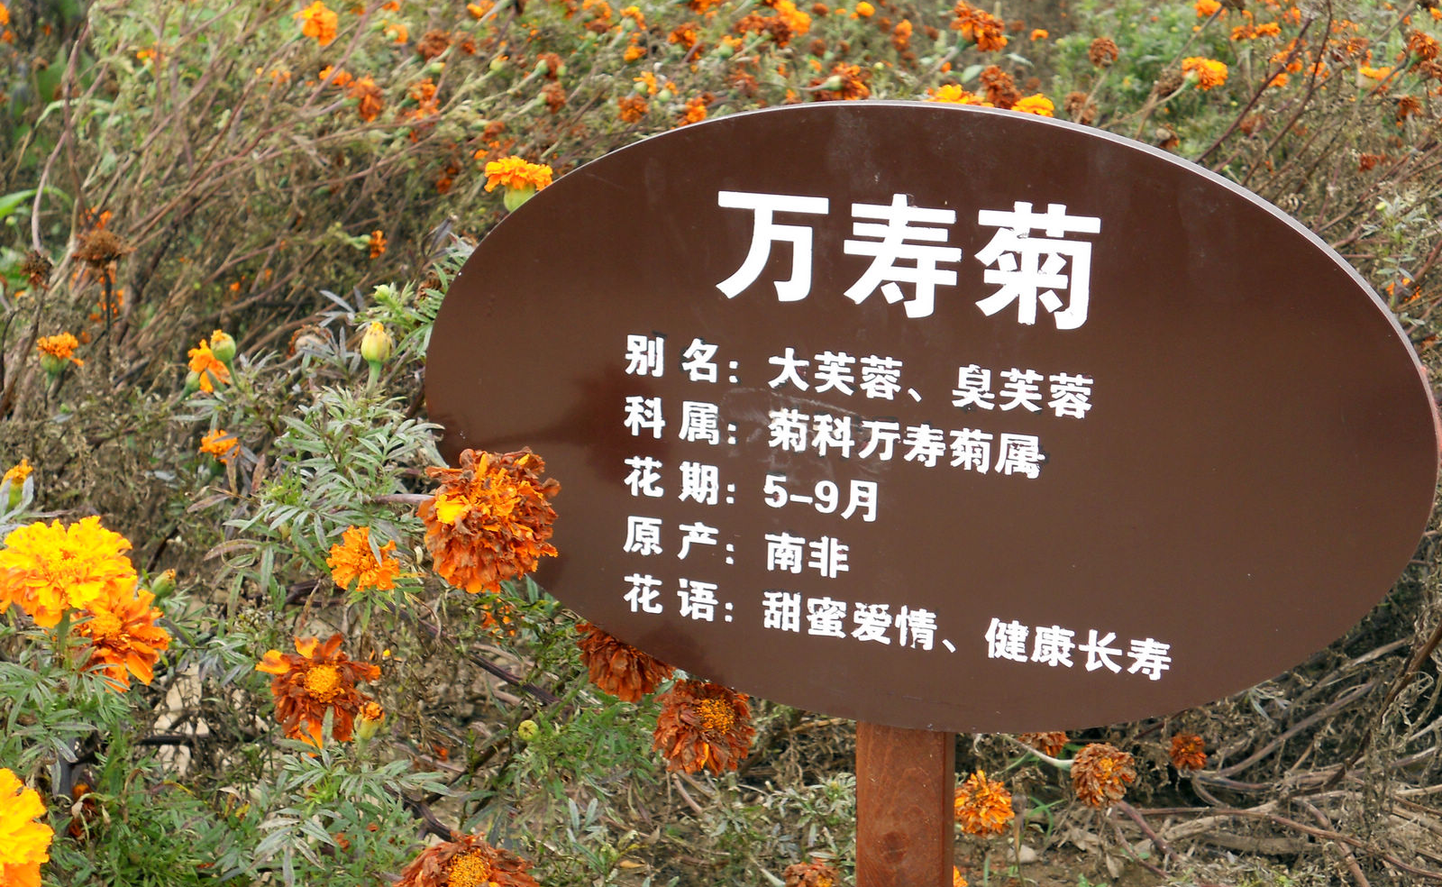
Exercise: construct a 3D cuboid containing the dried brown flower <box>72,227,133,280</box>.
[{"bbox_3d":[-0.482,-0.147,1.750,0.045,0.040,0.045,0,15,0],"label":"dried brown flower"}]

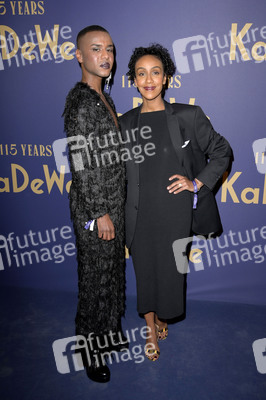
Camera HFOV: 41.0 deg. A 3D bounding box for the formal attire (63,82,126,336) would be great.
[{"bbox_3d":[-0.206,0.115,1.864,0.320,1.370,0.440,10,17,34],"label":"formal attire"}]

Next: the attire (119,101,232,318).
[{"bbox_3d":[0.194,0.074,1.966,0.600,1.190,0.350,4,14,12],"label":"attire"}]

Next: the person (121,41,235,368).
[{"bbox_3d":[0.189,0.054,1.961,0.610,1.670,0.400,4,14,12],"label":"person"}]

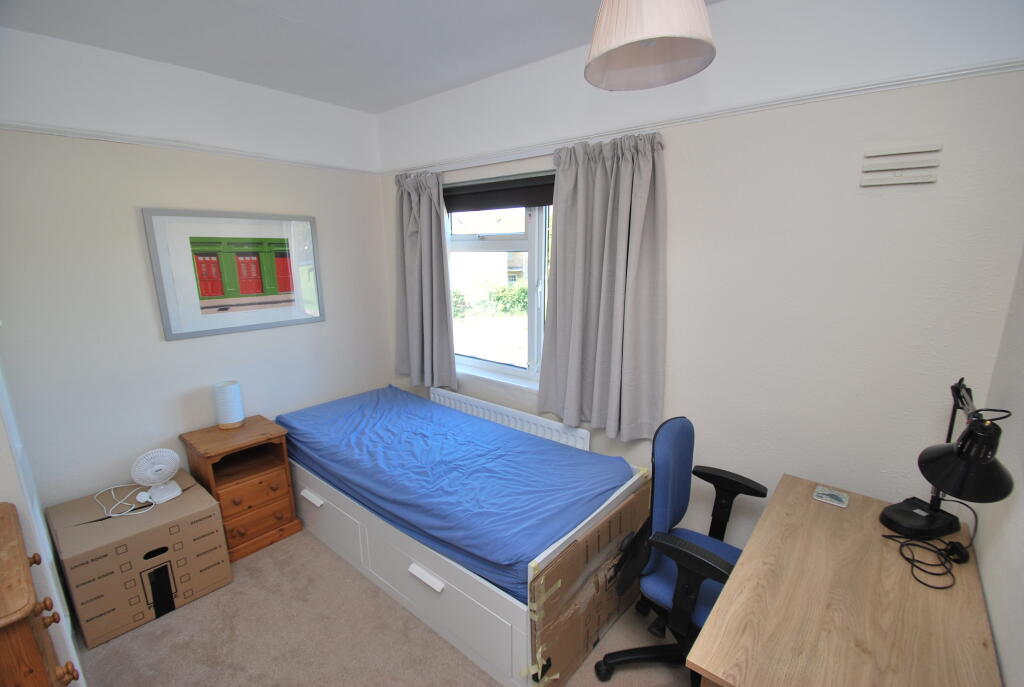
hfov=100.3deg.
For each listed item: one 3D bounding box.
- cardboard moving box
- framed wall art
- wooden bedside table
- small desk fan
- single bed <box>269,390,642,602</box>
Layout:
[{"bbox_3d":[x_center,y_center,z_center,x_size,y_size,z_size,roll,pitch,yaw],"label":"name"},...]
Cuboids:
[{"bbox_3d":[-1.764,0.971,2.025,0.515,0.431,0.526,10,16,38],"label":"cardboard moving box"},{"bbox_3d":[-1.526,-0.408,2.451,0.025,0.658,0.858,10,16,38],"label":"framed wall art"},{"bbox_3d":[-1.517,0.793,2.392,0.385,0.614,0.405,10,16,38],"label":"wooden bedside table"},{"bbox_3d":[-1.718,0.610,2.047,0.165,0.260,0.180,10,16,38],"label":"small desk fan"},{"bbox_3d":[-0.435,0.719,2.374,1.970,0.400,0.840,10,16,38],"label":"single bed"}]

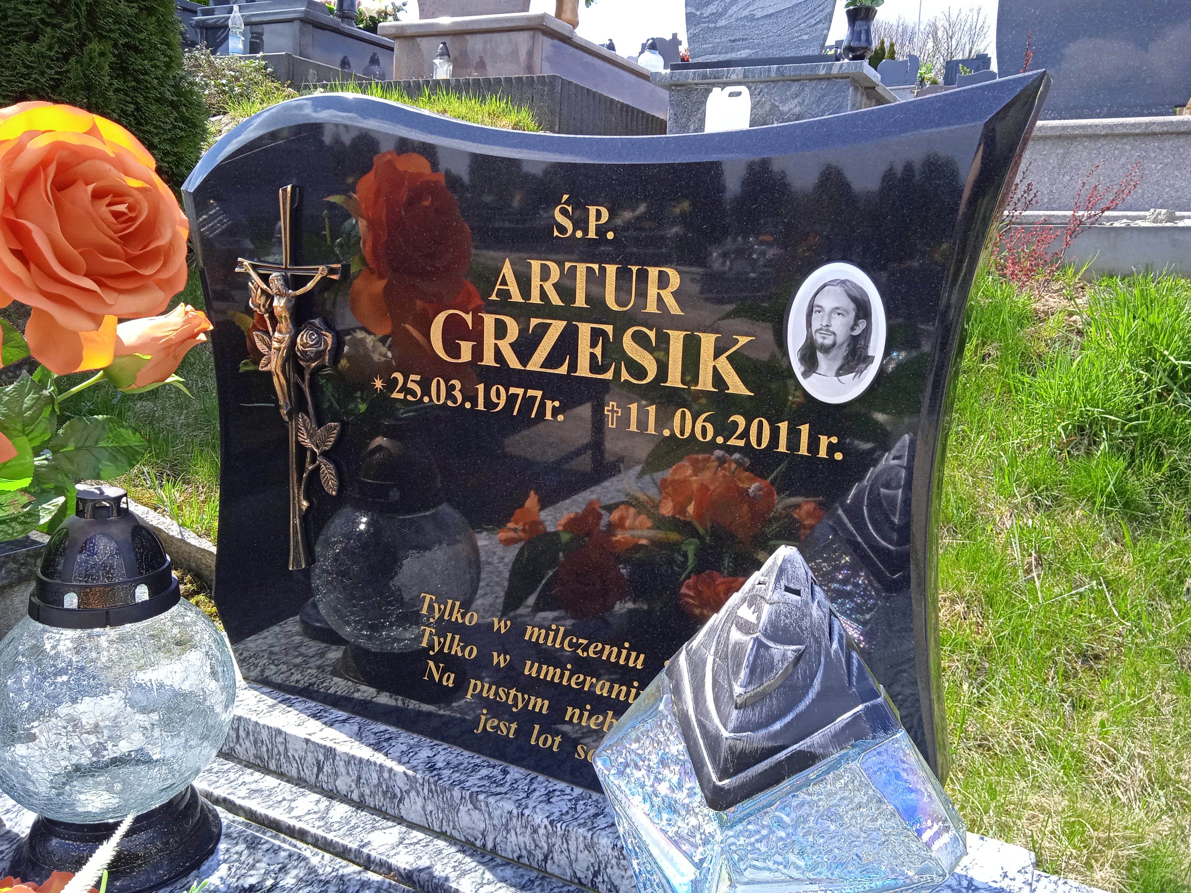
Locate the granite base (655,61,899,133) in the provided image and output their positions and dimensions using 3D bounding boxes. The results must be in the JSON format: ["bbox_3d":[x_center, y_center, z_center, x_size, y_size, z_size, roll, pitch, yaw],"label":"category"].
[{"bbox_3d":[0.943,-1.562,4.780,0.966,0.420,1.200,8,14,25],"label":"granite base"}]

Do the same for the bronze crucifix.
[{"bbox_3d":[-0.324,-0.065,1.031,0.147,0.417,0.030,8,14,26],"label":"bronze crucifix"}]

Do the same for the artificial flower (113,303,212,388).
[{"bbox_3d":[-0.370,-0.085,0.820,0.090,0.057,0.057,-31,17,-6],"label":"artificial flower"}]

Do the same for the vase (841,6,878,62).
[{"bbox_3d":[1.212,-1.892,4.417,0.147,0.231,0.147,8,14,26],"label":"vase"}]

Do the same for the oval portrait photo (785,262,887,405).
[{"bbox_3d":[0.194,-0.090,0.775,0.079,0.113,0.008,8,14,26],"label":"oval portrait photo"}]

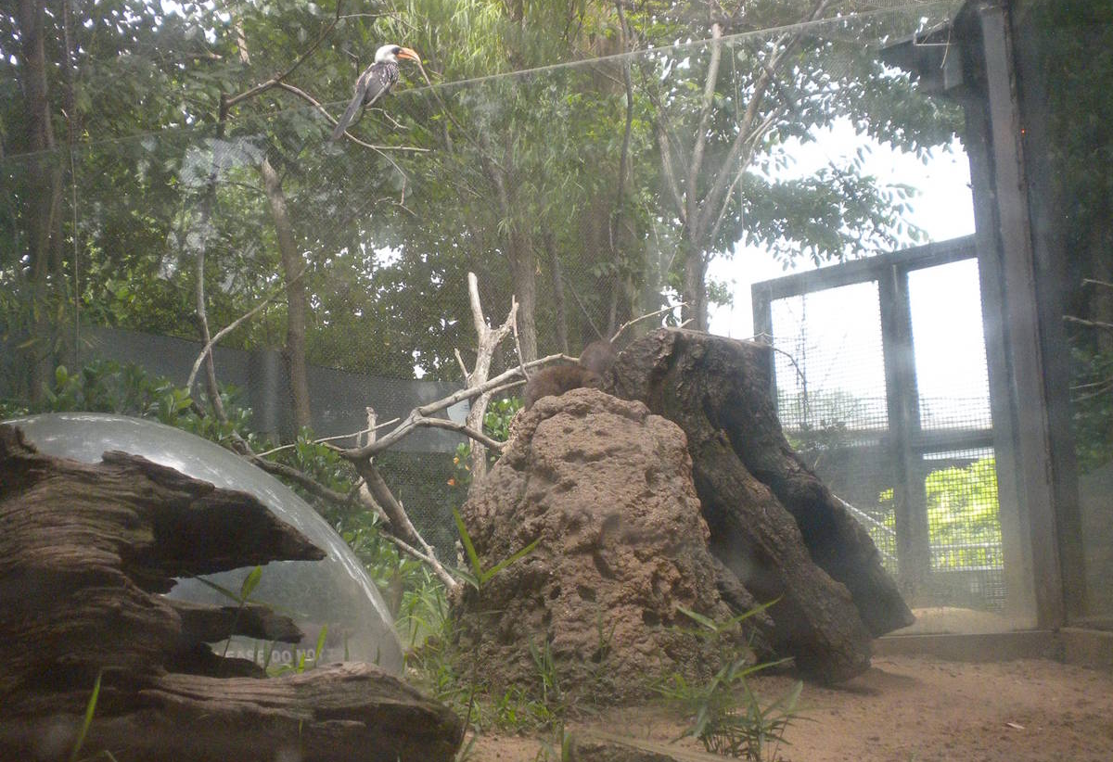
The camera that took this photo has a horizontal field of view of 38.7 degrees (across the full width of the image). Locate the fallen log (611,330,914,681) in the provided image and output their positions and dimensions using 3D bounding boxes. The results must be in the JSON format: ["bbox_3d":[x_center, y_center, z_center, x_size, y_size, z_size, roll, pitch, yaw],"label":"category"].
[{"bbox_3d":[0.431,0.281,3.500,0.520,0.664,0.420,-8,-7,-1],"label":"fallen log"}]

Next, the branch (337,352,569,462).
[{"bbox_3d":[-0.229,0.062,3.600,0.509,0.206,0.180,-3,-7,0],"label":"branch"}]

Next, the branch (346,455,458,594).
[{"bbox_3d":[-0.350,0.323,3.600,0.219,0.292,0.130,-3,-7,0],"label":"branch"}]

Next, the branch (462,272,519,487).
[{"bbox_3d":[-0.154,-0.003,3.750,0.112,0.495,0.110,-3,-7,0],"label":"branch"}]

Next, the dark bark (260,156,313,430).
[{"bbox_3d":[-0.851,-0.277,5.000,0.091,0.851,0.130,-5,-7,0],"label":"dark bark"}]

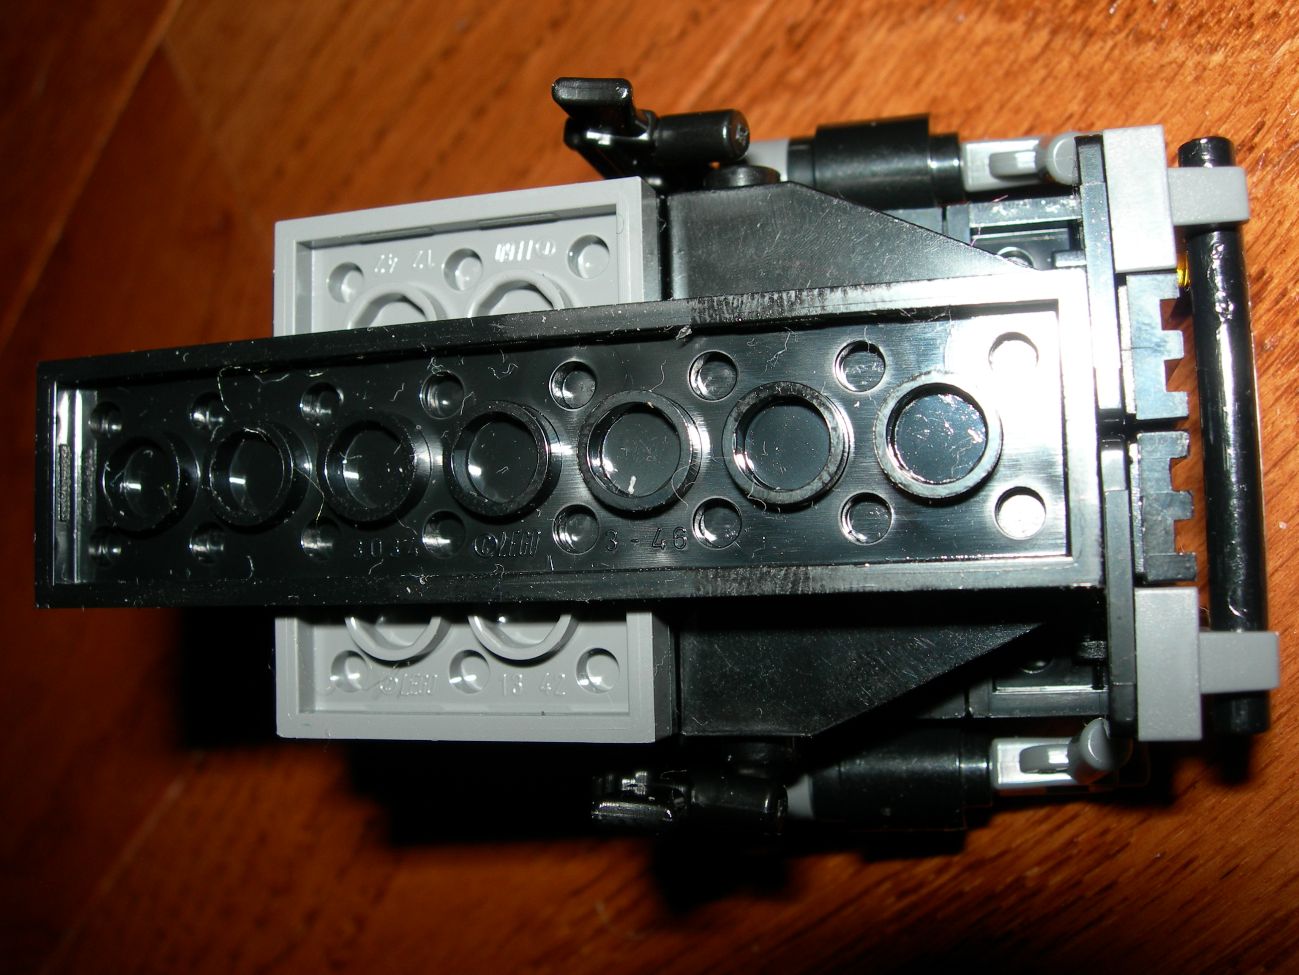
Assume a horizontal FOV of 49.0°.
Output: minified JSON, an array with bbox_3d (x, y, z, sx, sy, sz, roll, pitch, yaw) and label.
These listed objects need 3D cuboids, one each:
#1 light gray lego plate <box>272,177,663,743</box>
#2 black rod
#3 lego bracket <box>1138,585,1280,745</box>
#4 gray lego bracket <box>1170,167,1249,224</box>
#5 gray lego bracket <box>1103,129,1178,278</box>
[{"bbox_3d":[-0.011,-0.001,0.085,0.024,0.003,0.032,-3,86,19],"label":"light gray lego plate"},{"bbox_3d":[0.031,-0.003,0.077,0.003,0.003,0.032,-3,85,18],"label":"black rod"},{"bbox_3d":[0.030,0.009,0.077,0.007,0.008,0.008,-2,85,18],"label":"lego bracket"},{"bbox_3d":[0.031,-0.016,0.078,0.004,0.005,0.003,-5,85,18],"label":"gray lego bracket"},{"bbox_3d":[0.027,-0.015,0.079,0.003,0.008,0.008,-5,85,18],"label":"gray lego bracket"}]

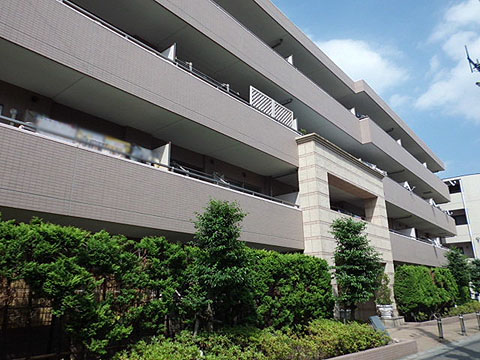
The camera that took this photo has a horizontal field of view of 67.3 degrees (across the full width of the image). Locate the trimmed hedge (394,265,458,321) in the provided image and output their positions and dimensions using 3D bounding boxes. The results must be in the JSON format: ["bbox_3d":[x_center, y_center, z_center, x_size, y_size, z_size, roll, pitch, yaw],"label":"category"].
[{"bbox_3d":[10.167,5.870,19.146,1.100,2.370,9.600,-16,-23,38],"label":"trimmed hedge"}]

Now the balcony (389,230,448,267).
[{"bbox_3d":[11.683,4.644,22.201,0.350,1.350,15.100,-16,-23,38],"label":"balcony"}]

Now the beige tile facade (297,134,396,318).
[{"bbox_3d":[4.527,2.167,14.221,0.750,6.510,6.700,-16,-23,38],"label":"beige tile facade"}]

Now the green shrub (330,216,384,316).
[{"bbox_3d":[3.419,2.865,11.041,1.500,3.520,1.500,-16,-23,38],"label":"green shrub"}]

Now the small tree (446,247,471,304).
[{"bbox_3d":[13.891,6.120,22.811,1.550,3.770,1.550,-16,-23,38],"label":"small tree"}]

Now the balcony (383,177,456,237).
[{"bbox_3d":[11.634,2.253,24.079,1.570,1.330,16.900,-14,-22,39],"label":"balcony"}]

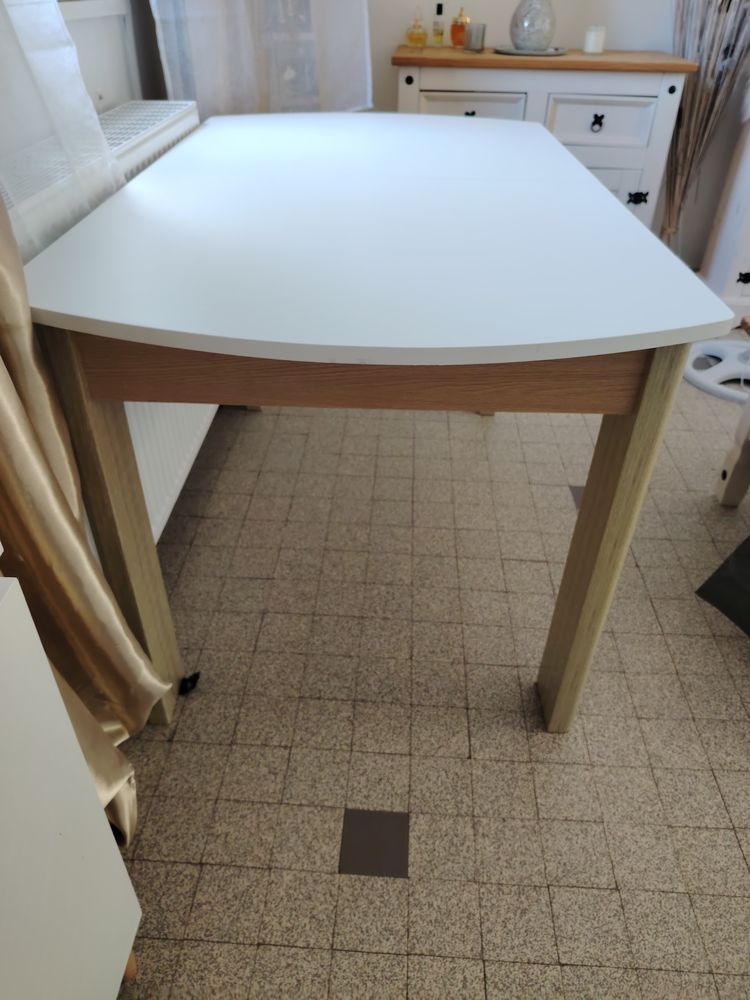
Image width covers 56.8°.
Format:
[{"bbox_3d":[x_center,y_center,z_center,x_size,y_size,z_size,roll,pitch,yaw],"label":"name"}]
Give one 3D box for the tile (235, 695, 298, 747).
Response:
[{"bbox_3d":[-0.188,0.387,1.211,0.100,0.010,0.100,3,37,2],"label":"tile"}]

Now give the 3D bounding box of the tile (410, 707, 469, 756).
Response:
[{"bbox_3d":[0.113,0.403,1.206,0.100,0.010,0.100,3,37,2],"label":"tile"}]

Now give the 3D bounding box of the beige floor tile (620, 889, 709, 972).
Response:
[{"bbox_3d":[0.395,0.594,0.955,0.100,0.010,0.100,3,37,2],"label":"beige floor tile"}]

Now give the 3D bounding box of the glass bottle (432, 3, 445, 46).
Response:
[{"bbox_3d":[0.228,-1.714,2.509,0.039,0.134,0.039,3,37,2],"label":"glass bottle"}]

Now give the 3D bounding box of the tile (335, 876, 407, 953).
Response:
[{"bbox_3d":[-0.003,0.577,0.965,0.100,0.010,0.100,3,37,2],"label":"tile"}]

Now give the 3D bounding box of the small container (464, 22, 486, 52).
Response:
[{"bbox_3d":[0.334,-1.530,2.292,0.063,0.077,0.063,3,37,2],"label":"small container"}]

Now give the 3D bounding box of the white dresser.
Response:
[{"bbox_3d":[0.525,-1.147,2.563,0.940,0.842,0.425,3,37,2],"label":"white dresser"}]

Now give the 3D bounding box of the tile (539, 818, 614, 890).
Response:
[{"bbox_3d":[0.301,0.531,1.035,0.098,0.010,0.098,3,37,2],"label":"tile"}]

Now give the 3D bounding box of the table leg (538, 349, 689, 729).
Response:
[{"bbox_3d":[0.325,0.080,1.021,0.037,0.725,0.108,3,37,2],"label":"table leg"}]

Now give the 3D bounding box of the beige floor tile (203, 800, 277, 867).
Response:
[{"bbox_3d":[-0.202,0.508,1.051,0.098,0.010,0.098,3,37,2],"label":"beige floor tile"}]

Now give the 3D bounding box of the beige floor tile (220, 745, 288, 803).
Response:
[{"bbox_3d":[-0.193,0.447,1.128,0.099,0.010,0.099,3,37,2],"label":"beige floor tile"}]

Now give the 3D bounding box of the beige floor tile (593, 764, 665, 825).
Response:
[{"bbox_3d":[0.405,0.475,1.113,0.100,0.010,0.100,3,37,2],"label":"beige floor tile"}]

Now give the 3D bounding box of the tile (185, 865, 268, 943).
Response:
[{"bbox_3d":[-0.204,0.566,0.972,0.100,0.010,0.100,3,37,2],"label":"tile"}]

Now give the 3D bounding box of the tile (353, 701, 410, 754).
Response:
[{"bbox_3d":[0.011,0.397,1.202,0.099,0.010,0.099,3,37,2],"label":"tile"}]

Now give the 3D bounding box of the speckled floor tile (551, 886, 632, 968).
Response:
[{"bbox_3d":[0.298,0.593,0.961,0.100,0.010,0.100,3,37,2],"label":"speckled floor tile"}]

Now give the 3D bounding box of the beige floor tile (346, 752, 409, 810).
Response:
[{"bbox_3d":[0.007,0.457,1.123,0.100,0.010,0.100,3,37,2],"label":"beige floor tile"}]

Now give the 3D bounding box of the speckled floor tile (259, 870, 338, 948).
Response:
[{"bbox_3d":[-0.104,0.572,0.968,0.100,0.010,0.100,3,37,2],"label":"speckled floor tile"}]

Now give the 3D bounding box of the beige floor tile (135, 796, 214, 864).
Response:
[{"bbox_3d":[-0.299,0.505,1.058,0.100,0.010,0.100,3,37,2],"label":"beige floor tile"}]

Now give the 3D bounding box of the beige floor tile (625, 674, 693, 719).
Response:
[{"bbox_3d":[0.518,0.360,1.268,0.098,0.010,0.098,3,37,2],"label":"beige floor tile"}]

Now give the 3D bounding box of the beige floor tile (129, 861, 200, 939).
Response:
[{"bbox_3d":[-0.304,0.565,0.979,0.100,0.010,0.100,3,37,2],"label":"beige floor tile"}]

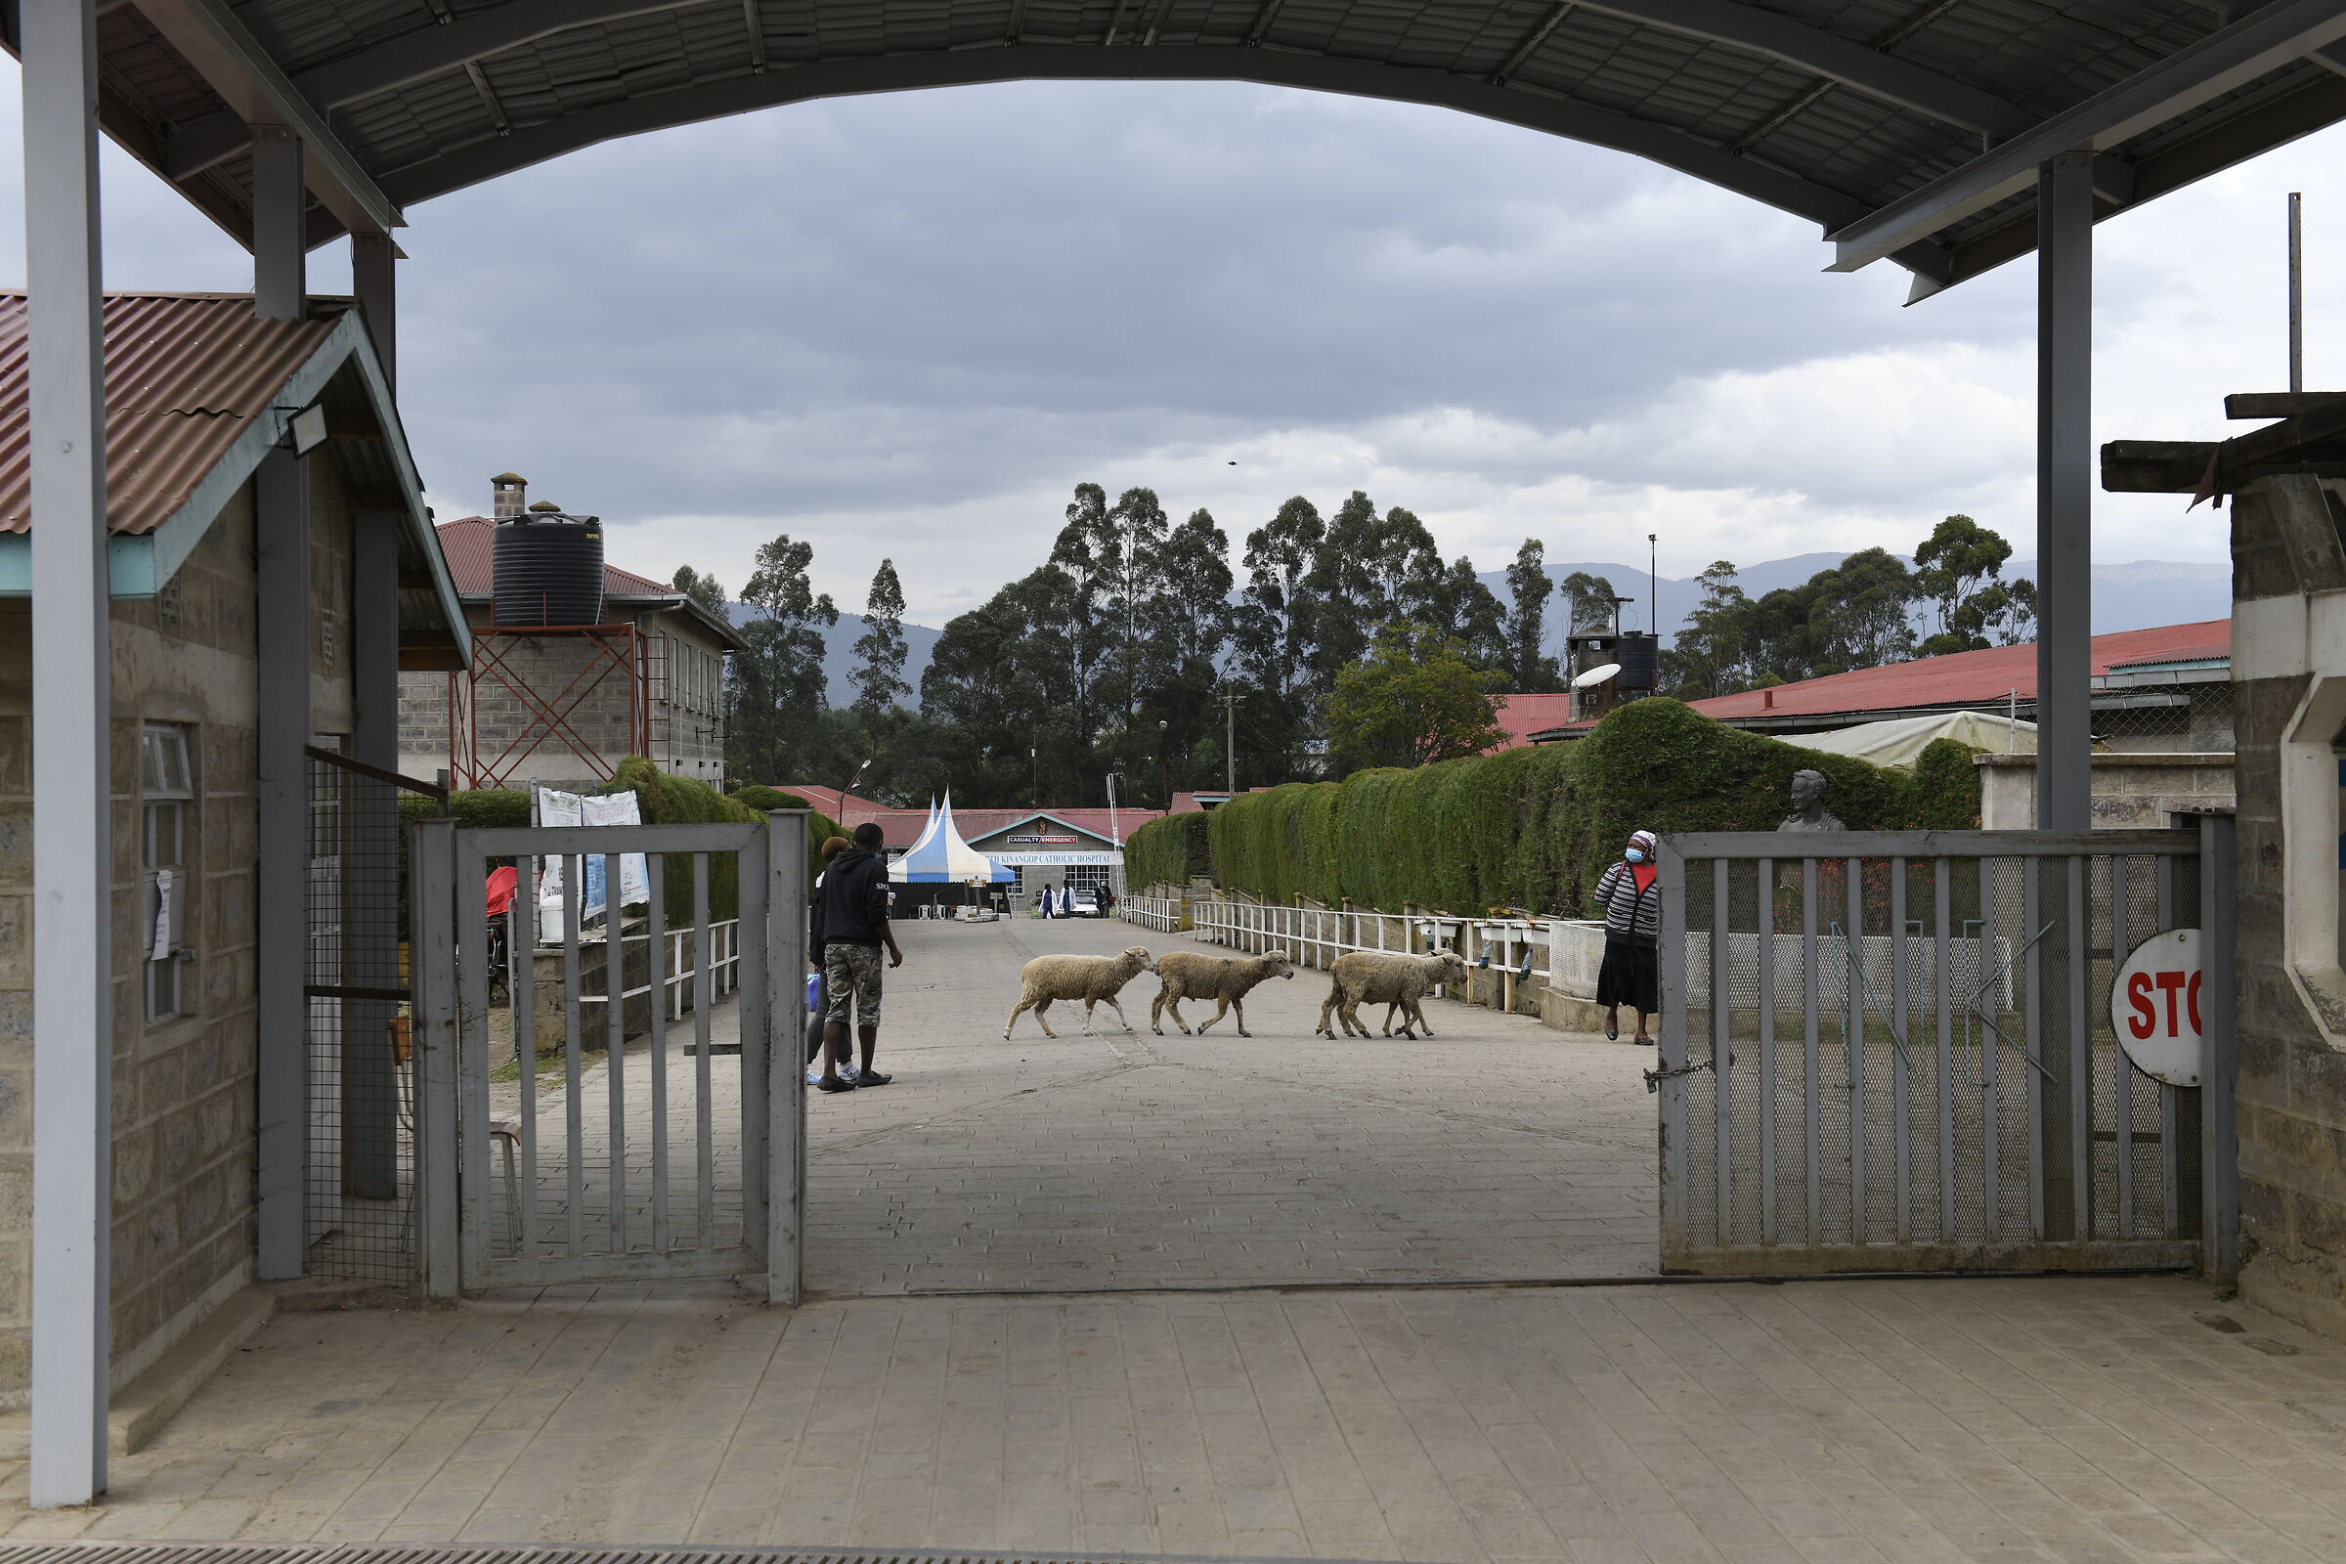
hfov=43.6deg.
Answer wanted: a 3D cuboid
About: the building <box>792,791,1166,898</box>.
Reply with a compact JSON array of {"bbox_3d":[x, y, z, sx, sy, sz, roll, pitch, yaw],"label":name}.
[{"bbox_3d":[-9.700,3.400,145.000,20.000,6.200,11.000,0,0,-4],"label":"building"}]

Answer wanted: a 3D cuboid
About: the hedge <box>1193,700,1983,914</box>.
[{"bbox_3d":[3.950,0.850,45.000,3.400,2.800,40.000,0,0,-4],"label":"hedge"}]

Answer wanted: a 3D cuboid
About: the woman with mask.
[{"bbox_3d":[3.480,1.170,22.300,0.560,1.620,0.400,0,0,10],"label":"woman with mask"}]

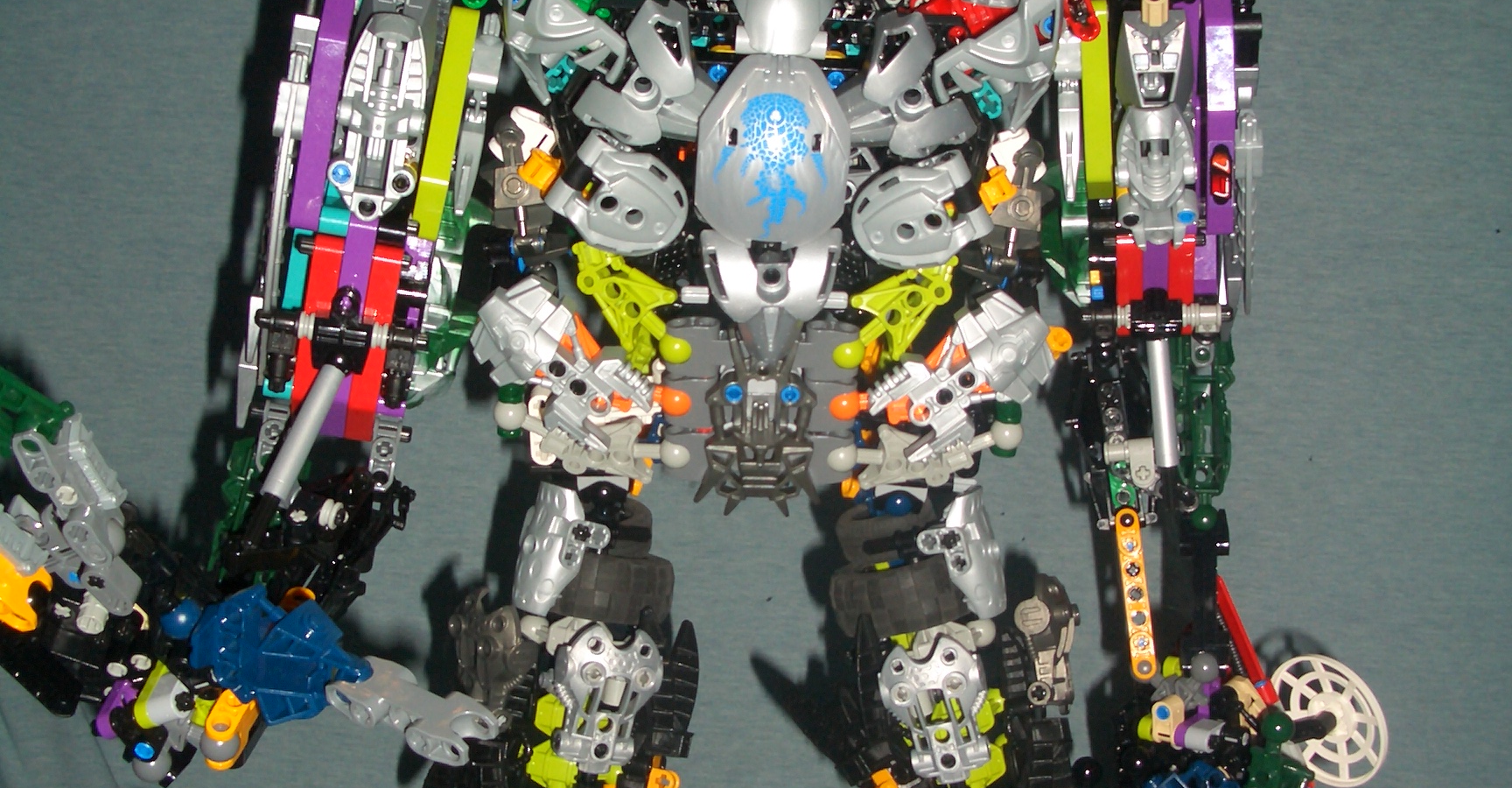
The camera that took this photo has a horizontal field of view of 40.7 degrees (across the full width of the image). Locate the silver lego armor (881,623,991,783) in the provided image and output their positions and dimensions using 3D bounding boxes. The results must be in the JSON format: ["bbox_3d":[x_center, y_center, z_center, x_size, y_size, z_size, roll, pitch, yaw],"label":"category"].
[{"bbox_3d":[0.055,0.096,0.624,0.033,0.045,0.016,-13,-2,3],"label":"silver lego armor"}]

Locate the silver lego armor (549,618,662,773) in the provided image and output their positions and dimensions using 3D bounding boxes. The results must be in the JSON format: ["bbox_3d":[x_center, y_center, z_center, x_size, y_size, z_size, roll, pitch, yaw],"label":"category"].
[{"bbox_3d":[-0.046,0.092,0.620,0.033,0.045,0.016,9,-4,-3],"label":"silver lego armor"}]

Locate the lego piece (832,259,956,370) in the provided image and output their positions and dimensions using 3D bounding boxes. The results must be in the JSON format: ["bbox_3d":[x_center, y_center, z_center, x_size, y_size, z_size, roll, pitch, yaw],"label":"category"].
[{"bbox_3d":[0.041,-0.023,0.588,0.045,0.022,0.015,-42,6,6],"label":"lego piece"}]

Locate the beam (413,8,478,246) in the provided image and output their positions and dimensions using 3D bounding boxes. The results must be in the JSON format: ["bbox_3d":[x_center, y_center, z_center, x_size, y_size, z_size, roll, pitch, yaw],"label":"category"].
[{"bbox_3d":[-0.086,-0.074,0.564,0.008,0.063,0.018,10,-16,-10],"label":"beam"}]

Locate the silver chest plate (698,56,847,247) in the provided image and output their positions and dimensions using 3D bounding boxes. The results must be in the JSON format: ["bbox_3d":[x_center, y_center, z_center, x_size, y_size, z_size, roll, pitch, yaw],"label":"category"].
[{"bbox_3d":[0.004,-0.064,0.532,0.040,0.050,0.026,2,10,0],"label":"silver chest plate"}]

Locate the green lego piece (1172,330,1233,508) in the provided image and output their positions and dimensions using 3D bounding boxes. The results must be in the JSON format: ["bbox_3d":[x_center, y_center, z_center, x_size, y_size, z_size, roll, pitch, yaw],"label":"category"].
[{"bbox_3d":[0.140,0.008,0.640,0.018,0.056,0.017,0,22,13],"label":"green lego piece"}]

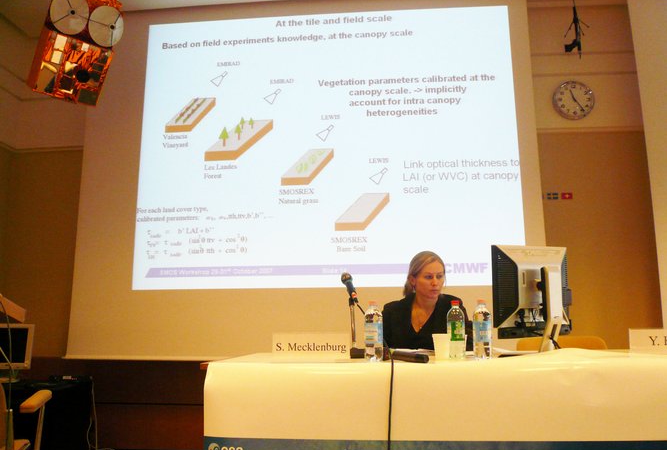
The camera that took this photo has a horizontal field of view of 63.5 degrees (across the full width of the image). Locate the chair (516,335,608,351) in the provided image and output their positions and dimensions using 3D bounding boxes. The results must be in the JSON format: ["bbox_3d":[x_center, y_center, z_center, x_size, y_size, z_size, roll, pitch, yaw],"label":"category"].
[{"bbox_3d":[1.139,0.909,2.404,0.540,0.795,0.560,-1,-10,4],"label":"chair"}]

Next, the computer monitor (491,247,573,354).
[{"bbox_3d":[0.810,0.296,2.128,0.380,0.428,0.200,4,-11,-23],"label":"computer monitor"}]

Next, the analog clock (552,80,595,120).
[{"bbox_3d":[1.683,-0.879,3.780,0.287,0.287,0.050,-1,-10,5],"label":"analog clock"}]

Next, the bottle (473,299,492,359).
[{"bbox_3d":[0.541,0.380,1.960,0.066,0.217,0.066,-1,-10,4],"label":"bottle"}]

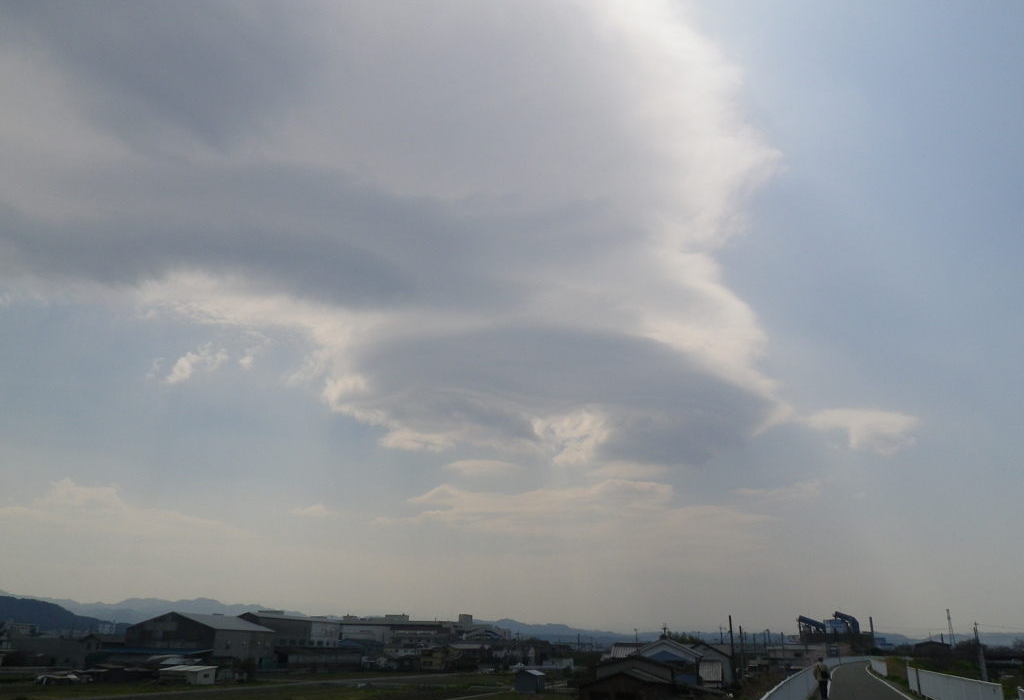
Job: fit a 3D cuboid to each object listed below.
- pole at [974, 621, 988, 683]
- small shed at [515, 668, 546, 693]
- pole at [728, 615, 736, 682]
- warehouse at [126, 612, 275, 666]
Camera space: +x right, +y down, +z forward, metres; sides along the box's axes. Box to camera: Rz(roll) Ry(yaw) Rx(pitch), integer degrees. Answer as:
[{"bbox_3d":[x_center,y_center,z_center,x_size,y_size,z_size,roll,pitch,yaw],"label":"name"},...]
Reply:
[{"bbox_3d":[34.984,23.808,61.621,0.380,6.650,0.380,-10,-22,26],"label":"pole"},{"bbox_3d":[2.189,39.769,99.269,2.750,2.550,3.000,-8,-22,22],"label":"small shed"},{"bbox_3d":[34.628,46.772,129.351,0.330,9.900,0.330,-5,-21,13],"label":"pole"},{"bbox_3d":[-82.591,78.409,222.985,24.000,13.600,34.300,-3,-20,10],"label":"warehouse"}]

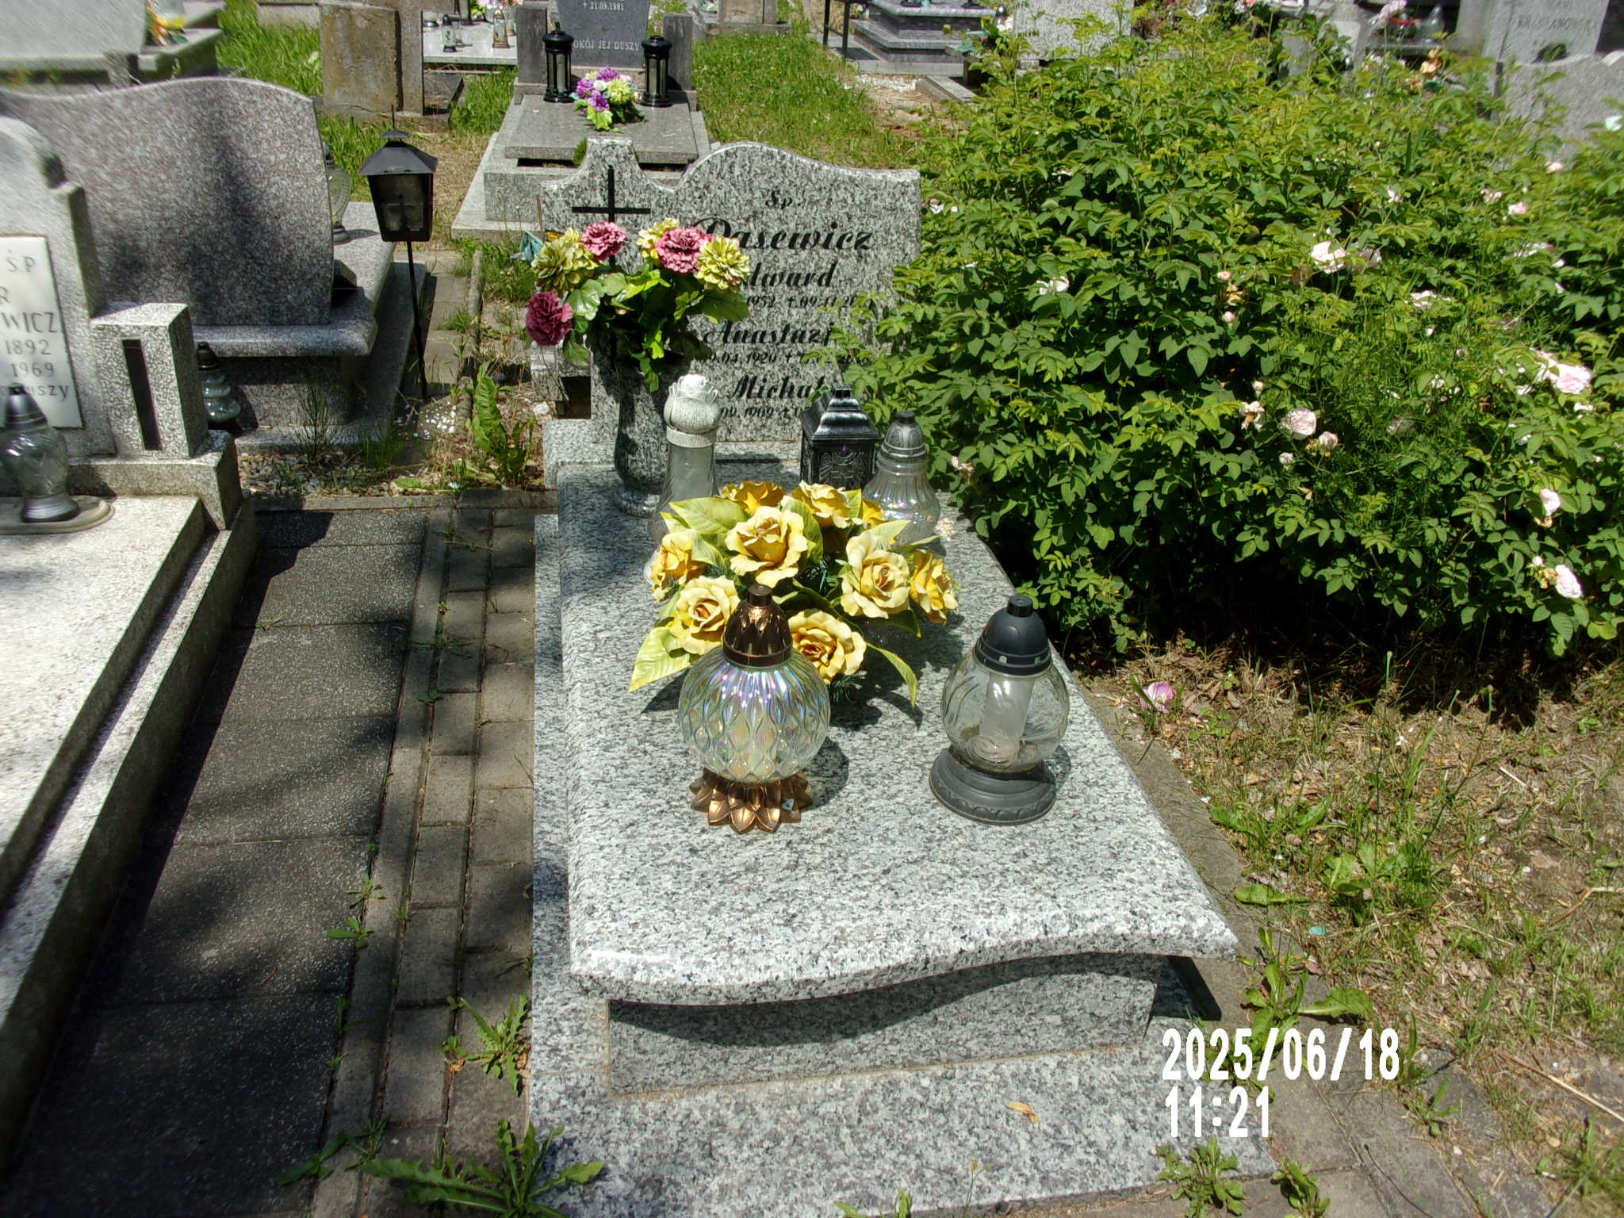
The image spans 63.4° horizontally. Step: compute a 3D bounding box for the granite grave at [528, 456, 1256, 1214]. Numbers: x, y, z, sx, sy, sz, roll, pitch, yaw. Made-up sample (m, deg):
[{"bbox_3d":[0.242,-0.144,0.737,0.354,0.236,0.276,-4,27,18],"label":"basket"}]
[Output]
[{"bbox_3d":[-0.026,0.141,2.374,0.940,0.280,1.960,-2,30,-10],"label":"granite grave"}]

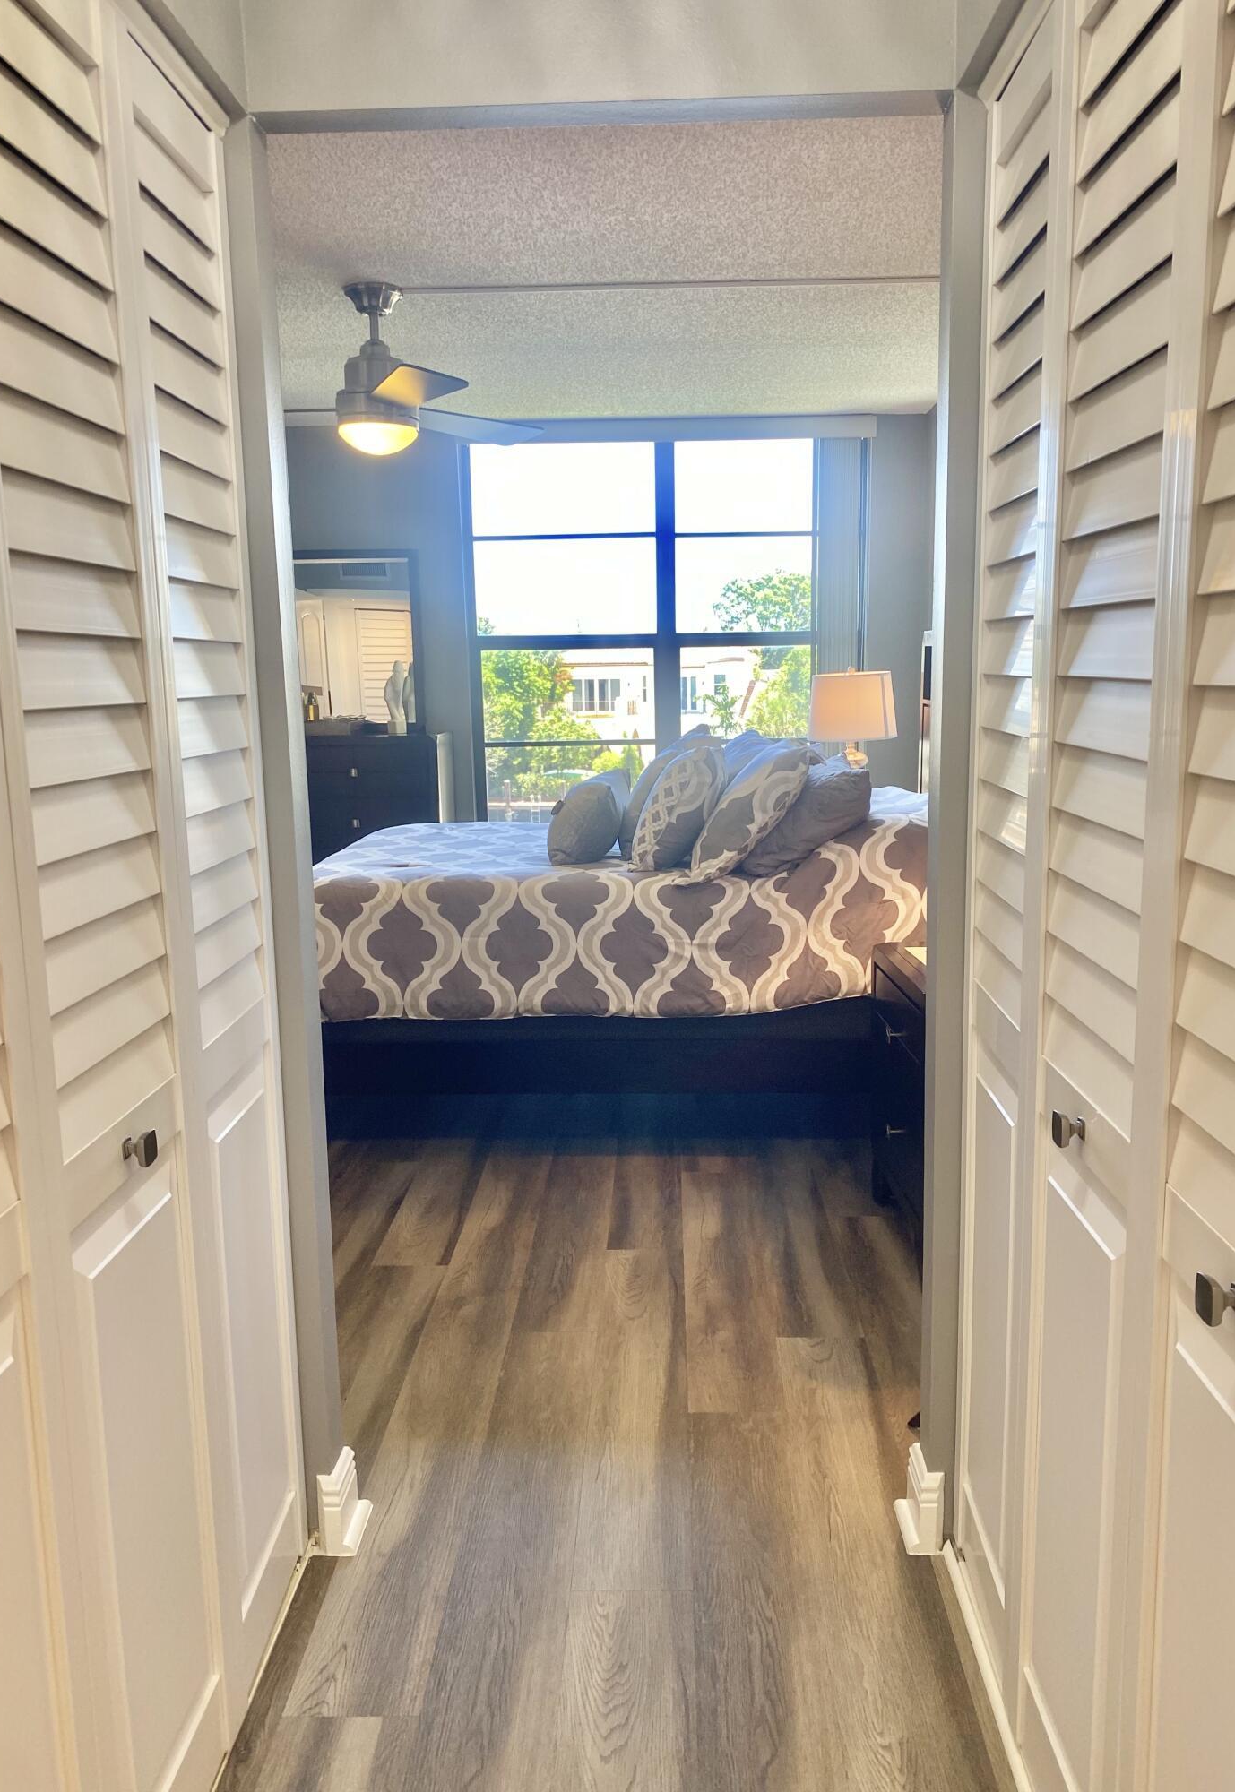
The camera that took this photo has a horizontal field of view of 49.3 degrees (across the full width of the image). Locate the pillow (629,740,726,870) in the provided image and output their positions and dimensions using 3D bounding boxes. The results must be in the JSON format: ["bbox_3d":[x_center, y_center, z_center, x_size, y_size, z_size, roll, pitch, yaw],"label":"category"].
[{"bbox_3d":[0.183,-0.276,3.944,0.170,0.410,0.450,33,9,-3],"label":"pillow"}]

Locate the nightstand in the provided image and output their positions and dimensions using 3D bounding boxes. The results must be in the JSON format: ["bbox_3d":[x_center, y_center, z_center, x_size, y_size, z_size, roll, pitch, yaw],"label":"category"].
[{"bbox_3d":[0.882,0.502,3.062,0.460,0.670,0.620,-1,10,1],"label":"nightstand"}]

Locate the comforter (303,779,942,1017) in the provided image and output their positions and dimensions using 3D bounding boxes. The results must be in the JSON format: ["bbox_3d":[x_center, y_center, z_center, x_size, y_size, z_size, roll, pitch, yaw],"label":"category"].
[{"bbox_3d":[0.107,-0.072,4.528,2.040,0.560,1.760,-1,9,2],"label":"comforter"}]

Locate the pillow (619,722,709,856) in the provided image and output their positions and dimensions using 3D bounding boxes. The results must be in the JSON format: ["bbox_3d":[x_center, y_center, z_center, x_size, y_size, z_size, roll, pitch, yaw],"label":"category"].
[{"bbox_3d":[0.169,-0.335,4.117,0.160,0.430,0.480,32,9,-3],"label":"pillow"}]

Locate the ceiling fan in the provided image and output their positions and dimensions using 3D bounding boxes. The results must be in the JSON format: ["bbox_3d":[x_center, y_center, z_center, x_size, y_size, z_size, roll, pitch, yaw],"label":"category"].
[{"bbox_3d":[-0.721,-1.447,3.710,1.080,0.440,1.120,-1,9,2],"label":"ceiling fan"}]

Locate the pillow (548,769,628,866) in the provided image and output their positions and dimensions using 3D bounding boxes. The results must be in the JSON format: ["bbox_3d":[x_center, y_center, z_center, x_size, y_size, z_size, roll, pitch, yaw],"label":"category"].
[{"bbox_3d":[-0.088,-0.252,4.214,0.170,0.300,0.480,32,9,-4],"label":"pillow"}]

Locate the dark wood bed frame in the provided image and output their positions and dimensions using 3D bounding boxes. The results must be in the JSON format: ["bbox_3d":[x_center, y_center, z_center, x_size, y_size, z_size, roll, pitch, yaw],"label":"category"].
[{"bbox_3d":[0.201,0.386,4.599,2.150,0.400,1.600,-1,10,2],"label":"dark wood bed frame"}]

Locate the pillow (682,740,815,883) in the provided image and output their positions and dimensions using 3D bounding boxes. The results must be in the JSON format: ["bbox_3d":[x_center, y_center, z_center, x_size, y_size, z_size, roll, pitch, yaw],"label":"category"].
[{"bbox_3d":[0.373,-0.279,4.021,0.180,0.500,0.580,40,9,-5],"label":"pillow"}]

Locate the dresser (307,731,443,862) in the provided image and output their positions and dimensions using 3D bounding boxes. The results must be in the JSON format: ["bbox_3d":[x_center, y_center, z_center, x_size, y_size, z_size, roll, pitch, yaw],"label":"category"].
[{"bbox_3d":[-1.419,-0.118,5.771,1.350,1.140,0.450,-1,9,2],"label":"dresser"}]

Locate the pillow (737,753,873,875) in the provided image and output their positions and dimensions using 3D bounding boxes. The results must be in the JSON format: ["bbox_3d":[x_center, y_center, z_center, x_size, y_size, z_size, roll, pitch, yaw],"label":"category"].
[{"bbox_3d":[0.545,-0.261,3.995,0.430,0.200,0.600,-37,6,7],"label":"pillow"}]

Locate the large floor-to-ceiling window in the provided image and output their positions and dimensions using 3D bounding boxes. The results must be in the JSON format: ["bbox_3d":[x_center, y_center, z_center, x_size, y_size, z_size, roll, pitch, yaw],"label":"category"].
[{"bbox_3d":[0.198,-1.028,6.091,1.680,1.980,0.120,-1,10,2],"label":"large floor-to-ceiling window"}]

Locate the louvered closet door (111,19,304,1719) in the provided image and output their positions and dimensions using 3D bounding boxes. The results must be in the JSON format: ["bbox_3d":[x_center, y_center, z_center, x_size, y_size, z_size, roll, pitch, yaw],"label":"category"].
[{"bbox_3d":[-0.522,0.049,1.745,0.035,2.030,0.378,-1,10,2],"label":"louvered closet door"}]

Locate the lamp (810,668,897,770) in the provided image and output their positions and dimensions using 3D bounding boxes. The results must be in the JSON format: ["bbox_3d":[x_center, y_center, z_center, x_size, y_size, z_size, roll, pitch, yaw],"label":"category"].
[{"bbox_3d":[0.961,-0.565,5.451,0.350,0.700,0.350,-1,9,2],"label":"lamp"}]

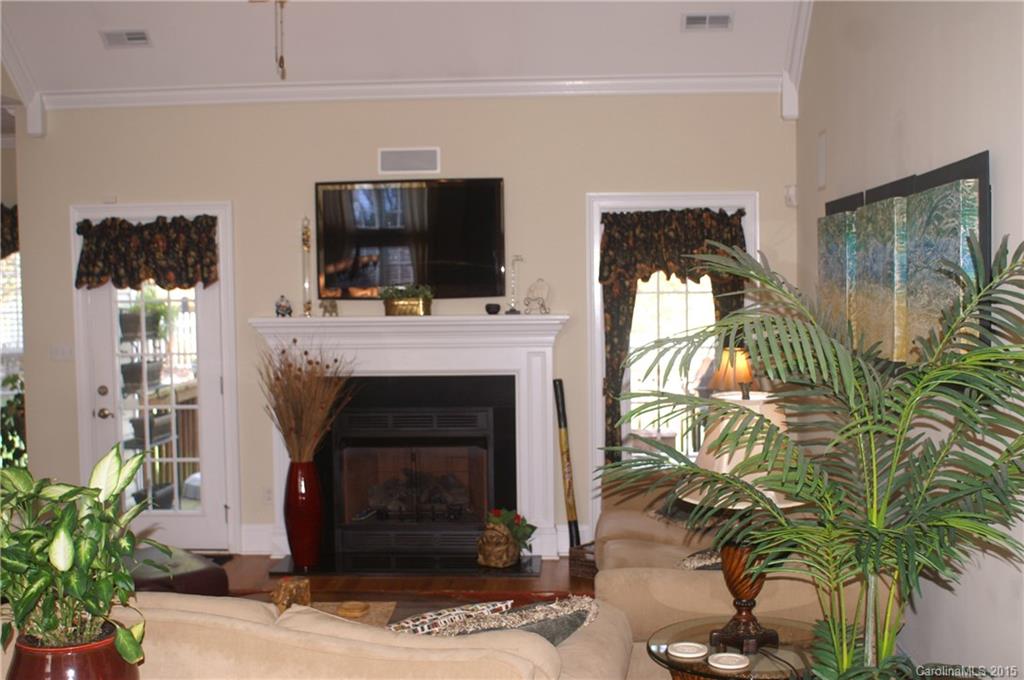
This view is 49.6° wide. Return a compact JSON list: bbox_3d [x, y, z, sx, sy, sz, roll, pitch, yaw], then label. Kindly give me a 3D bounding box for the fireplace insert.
[{"bbox_3d":[-0.572,0.839,6.712,0.955,0.893,0.330,-1,3,3],"label":"fireplace insert"}]

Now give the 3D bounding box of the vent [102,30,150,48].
[{"bbox_3d":[-2.204,-1.718,6.335,0.290,0.020,0.135,-1,-38,3],"label":"vent"}]

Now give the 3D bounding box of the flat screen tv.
[{"bbox_3d":[-0.600,-0.597,6.549,1.110,0.690,0.080,-1,3,3],"label":"flat screen tv"}]

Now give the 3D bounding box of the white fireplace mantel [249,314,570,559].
[{"bbox_3d":[-0.585,0.580,6.505,1.864,1.445,0.175,-1,3,3],"label":"white fireplace mantel"}]

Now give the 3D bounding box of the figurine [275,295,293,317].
[{"bbox_3d":[-1.335,-0.197,6.492,0.099,0.128,0.080,-1,3,3],"label":"figurine"}]

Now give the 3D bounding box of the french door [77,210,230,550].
[{"bbox_3d":[-2.136,0.244,6.671,0.960,2.110,0.110,-1,3,3],"label":"french door"}]

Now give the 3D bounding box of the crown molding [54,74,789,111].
[{"bbox_3d":[-0.626,-1.466,6.552,4.400,0.100,0.080,-1,3,3],"label":"crown molding"}]

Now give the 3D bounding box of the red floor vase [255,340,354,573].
[{"bbox_3d":[-1.171,0.646,6.311,0.554,1.311,0.500,-1,3,3],"label":"red floor vase"}]

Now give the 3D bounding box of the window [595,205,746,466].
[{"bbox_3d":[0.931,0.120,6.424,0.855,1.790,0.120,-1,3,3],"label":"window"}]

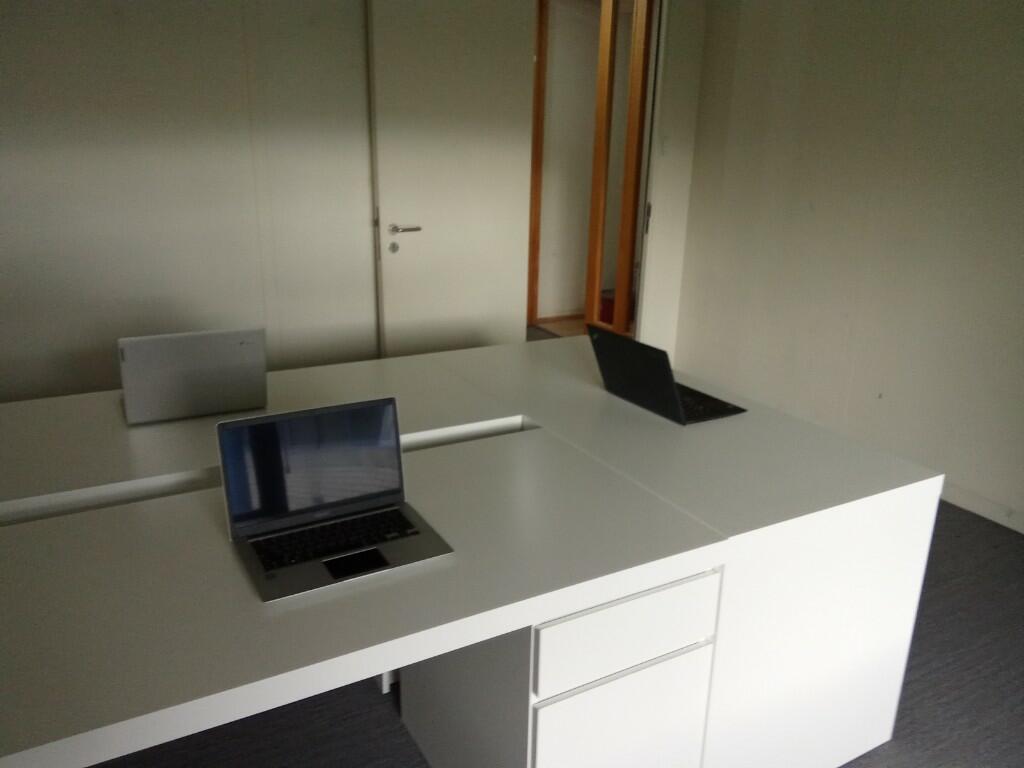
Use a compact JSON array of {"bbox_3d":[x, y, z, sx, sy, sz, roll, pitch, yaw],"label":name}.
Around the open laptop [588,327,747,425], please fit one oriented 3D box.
[{"bbox_3d":[0.424,-0.044,2.270,0.310,0.209,0.320,-9,20,-31],"label":"open laptop"}]

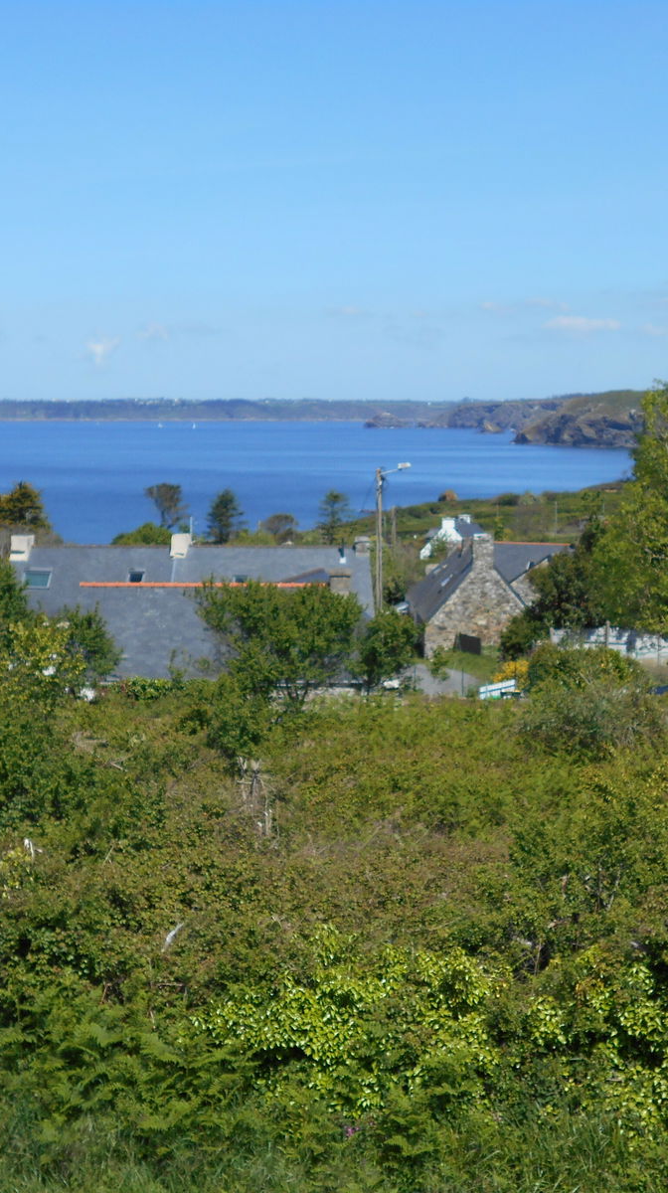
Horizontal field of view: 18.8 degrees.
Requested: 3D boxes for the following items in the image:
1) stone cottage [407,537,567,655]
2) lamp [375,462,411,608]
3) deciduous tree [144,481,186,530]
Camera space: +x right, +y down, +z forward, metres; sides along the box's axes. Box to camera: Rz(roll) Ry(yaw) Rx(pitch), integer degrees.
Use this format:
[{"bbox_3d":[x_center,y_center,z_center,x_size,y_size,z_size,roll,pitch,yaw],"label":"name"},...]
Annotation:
[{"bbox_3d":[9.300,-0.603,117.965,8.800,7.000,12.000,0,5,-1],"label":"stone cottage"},{"bbox_3d":[3.024,-2.148,106.268,1.800,9.600,0.400,0,5,0],"label":"lamp"},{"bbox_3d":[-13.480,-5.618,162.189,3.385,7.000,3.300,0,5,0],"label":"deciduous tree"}]

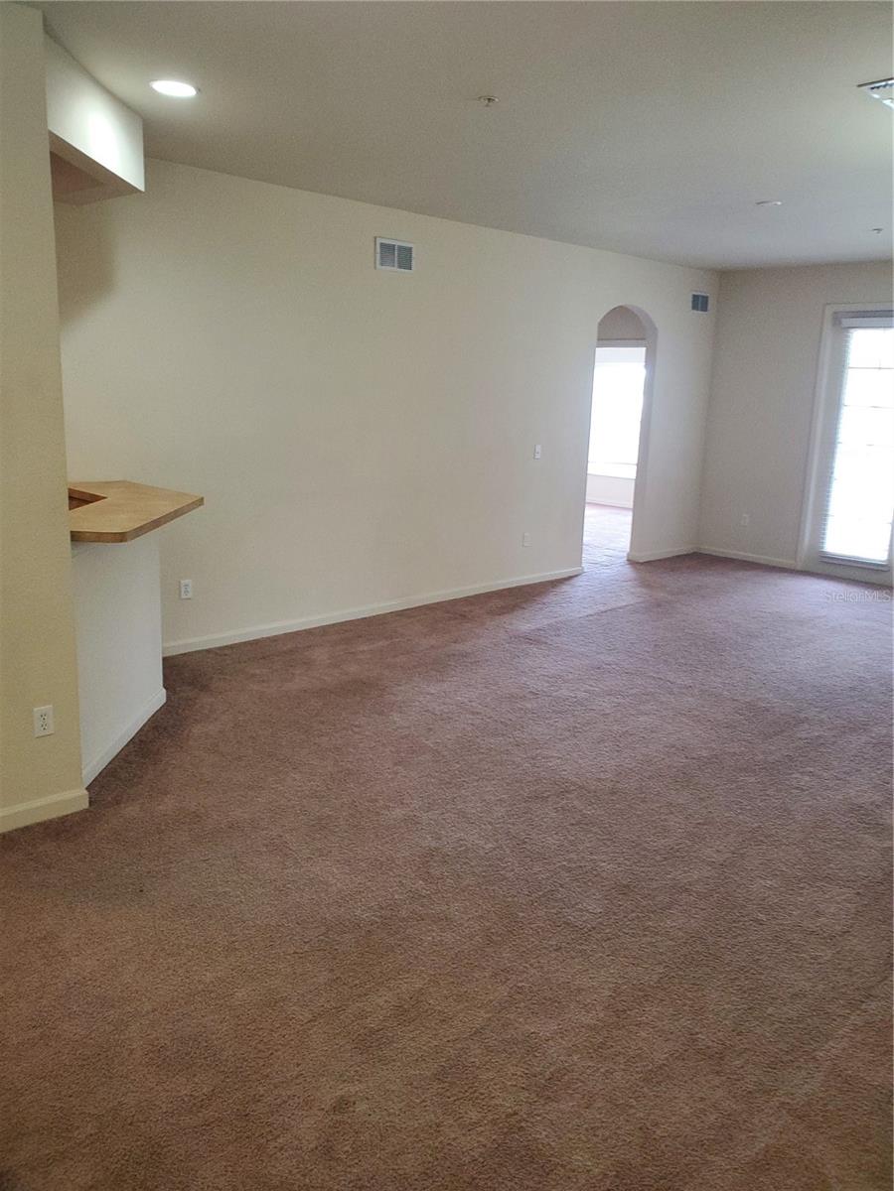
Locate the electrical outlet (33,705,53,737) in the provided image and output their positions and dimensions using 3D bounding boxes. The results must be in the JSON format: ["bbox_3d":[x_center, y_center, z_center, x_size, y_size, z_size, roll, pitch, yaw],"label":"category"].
[{"bbox_3d":[-1.487,0.464,3.298,0.070,0.115,0.010,-11,19,-43],"label":"electrical outlet"}]

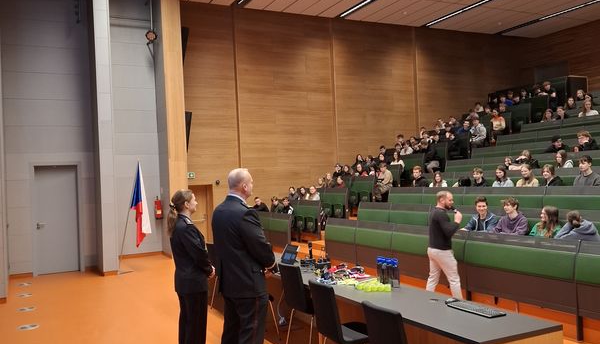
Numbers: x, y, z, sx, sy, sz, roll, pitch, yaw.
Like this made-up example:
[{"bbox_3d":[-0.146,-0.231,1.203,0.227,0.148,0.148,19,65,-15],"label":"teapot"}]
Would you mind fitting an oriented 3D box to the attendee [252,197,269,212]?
[{"bbox_3d":[-1.050,1.270,14.200,0.740,1.200,0.520,-1,-2,-40],"label":"attendee"}]

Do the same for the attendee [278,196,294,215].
[{"bbox_3d":[-0.330,1.220,13.100,0.740,1.200,0.520,-1,-2,-40],"label":"attendee"}]

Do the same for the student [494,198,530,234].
[{"bbox_3d":[2.900,0.970,7.300,0.740,1.220,0.520,-1,-2,-33],"label":"student"}]

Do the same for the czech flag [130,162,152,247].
[{"bbox_3d":[-3.271,0.671,10.968,0.460,1.720,0.200,-2,-1,-28],"label":"czech flag"}]

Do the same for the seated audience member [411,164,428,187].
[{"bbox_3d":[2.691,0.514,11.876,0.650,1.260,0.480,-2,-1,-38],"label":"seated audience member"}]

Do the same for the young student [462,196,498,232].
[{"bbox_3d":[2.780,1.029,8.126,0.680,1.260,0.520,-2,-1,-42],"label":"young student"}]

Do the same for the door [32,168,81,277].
[{"bbox_3d":[-5.107,1.006,11.203,0.820,2.240,0.100,-2,-1,-28],"label":"door"}]

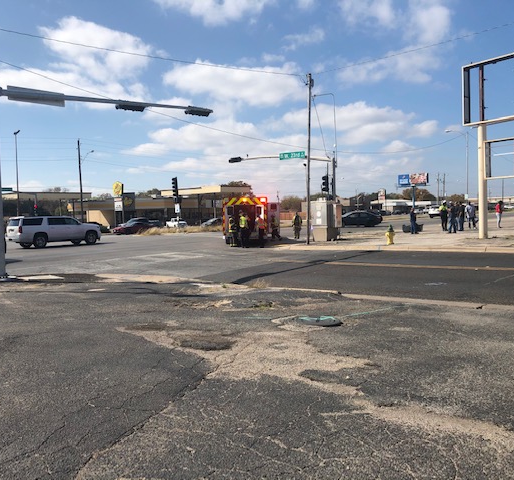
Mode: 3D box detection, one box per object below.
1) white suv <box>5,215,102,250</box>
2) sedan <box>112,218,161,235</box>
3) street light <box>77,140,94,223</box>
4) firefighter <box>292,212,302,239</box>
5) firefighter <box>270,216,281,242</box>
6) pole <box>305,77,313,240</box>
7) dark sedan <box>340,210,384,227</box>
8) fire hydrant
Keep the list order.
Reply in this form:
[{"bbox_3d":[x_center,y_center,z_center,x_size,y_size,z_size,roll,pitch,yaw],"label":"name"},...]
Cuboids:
[{"bbox_3d":[-12.600,-0.500,32.500,2.050,1.890,5.650,1,3,42],"label":"white suv"},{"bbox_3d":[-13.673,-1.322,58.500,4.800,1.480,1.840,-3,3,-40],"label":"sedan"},{"bbox_3d":[-17.896,-5.527,54.500,1.900,10.100,0.500,0,2,31],"label":"street light"},{"bbox_3d":[2.686,-0.959,35.200,0.680,1.800,0.450,-1,2,9],"label":"firefighter"},{"bbox_3d":[1.242,-0.813,34.200,0.750,1.740,0.550,-2,2,-13],"label":"firefighter"},{"bbox_3d":[2.581,-4.000,25.500,0.360,8.500,0.340,0,2,31],"label":"pole"},{"bbox_3d":[8.400,-1.800,45.000,4.850,1.460,1.840,-2,2,-23],"label":"dark sedan"},{"bbox_3d":[6.112,-0.243,23.700,0.450,0.900,0.420,0,2,27],"label":"fire hydrant"}]

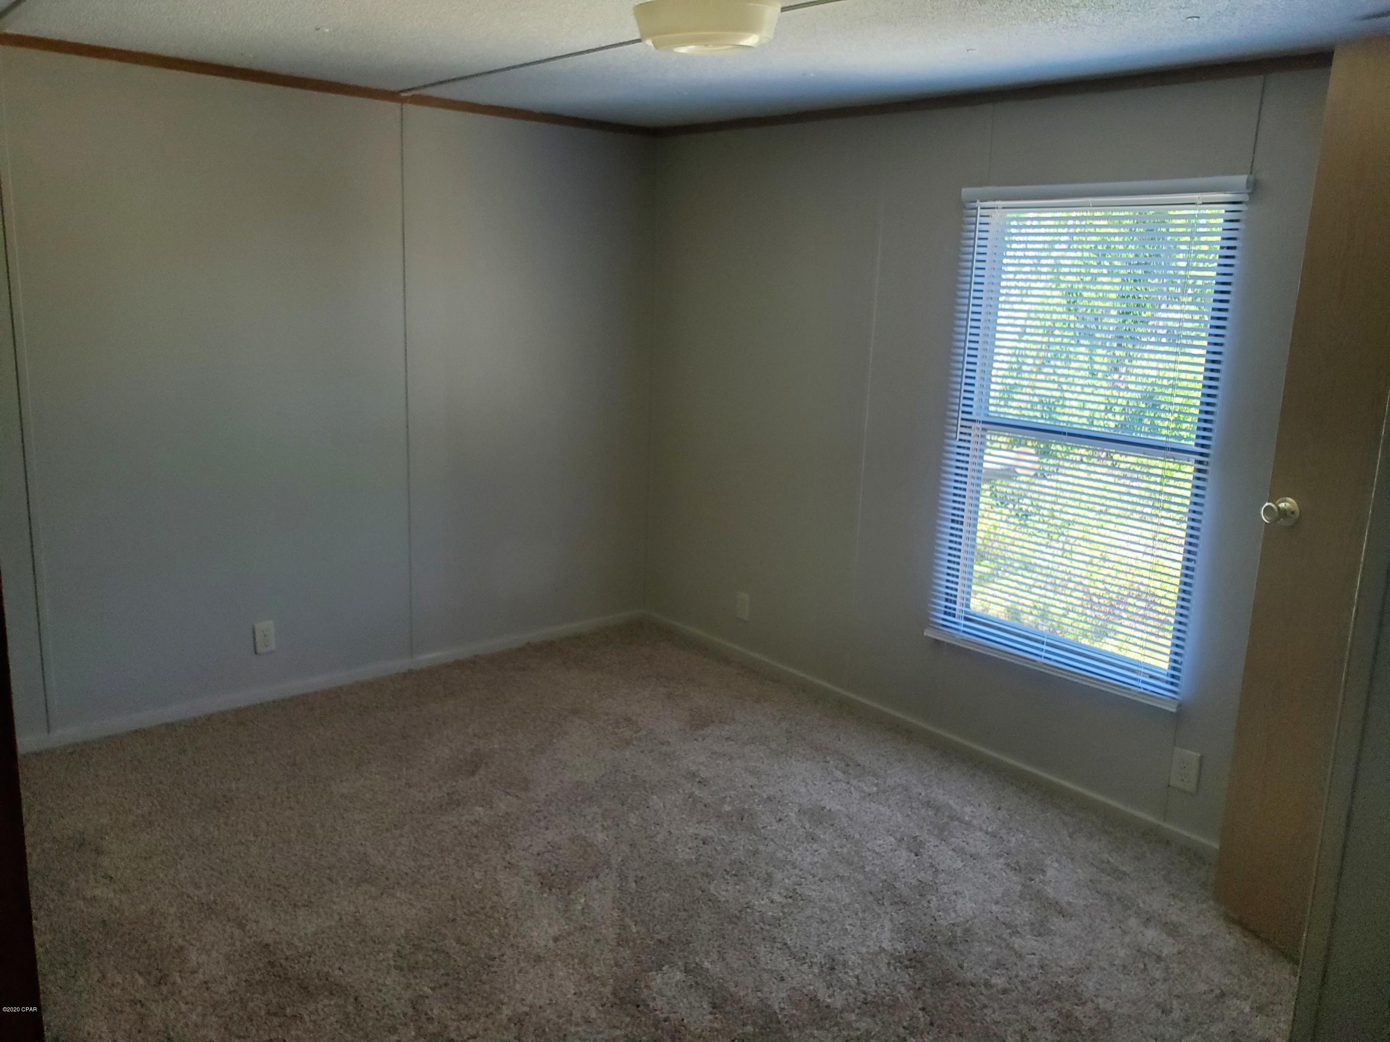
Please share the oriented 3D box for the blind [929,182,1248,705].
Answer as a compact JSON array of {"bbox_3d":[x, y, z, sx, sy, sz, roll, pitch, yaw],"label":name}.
[{"bbox_3d":[1.107,-0.248,3.110,0.050,1.445,0.860,-8,16,-39],"label":"blind"}]

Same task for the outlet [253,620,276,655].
[{"bbox_3d":[-1.535,0.416,3.728,0.071,0.115,0.010,-8,16,-39],"label":"outlet"}]

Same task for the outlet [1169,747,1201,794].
[{"bbox_3d":[1.390,0.707,2.955,0.010,0.116,0.073,-8,16,-39],"label":"outlet"}]

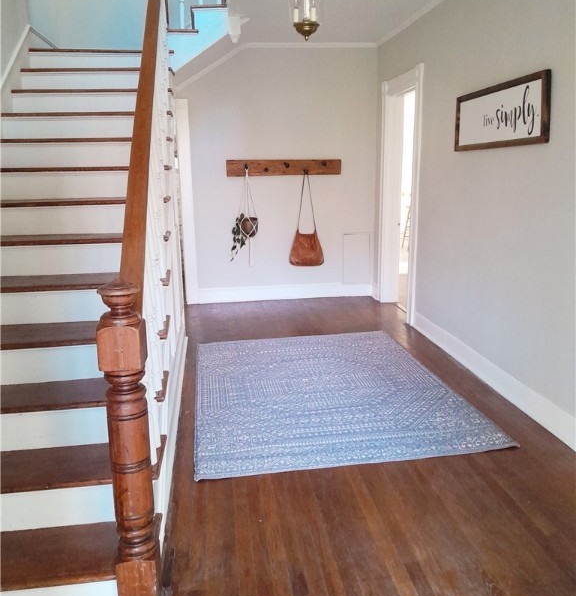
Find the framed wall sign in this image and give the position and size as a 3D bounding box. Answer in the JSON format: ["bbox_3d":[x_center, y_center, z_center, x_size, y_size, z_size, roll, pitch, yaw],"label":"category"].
[{"bbox_3d":[1.261,-1.095,3.500,0.030,0.363,1.107,-3,13,-7],"label":"framed wall sign"}]

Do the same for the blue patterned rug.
[{"bbox_3d":[0.205,0.555,3.818,1.584,0.010,2.192,-3,13,-9],"label":"blue patterned rug"}]

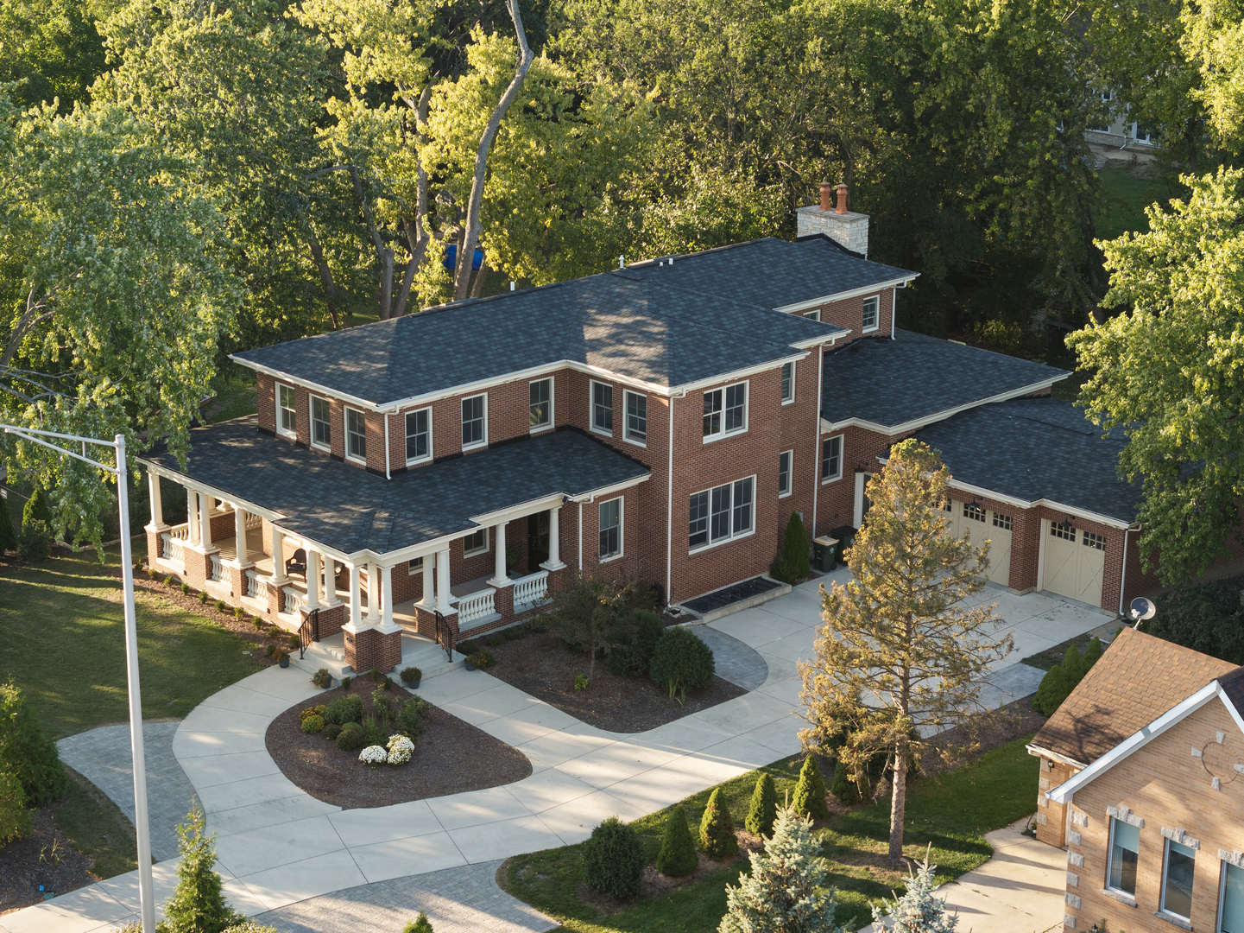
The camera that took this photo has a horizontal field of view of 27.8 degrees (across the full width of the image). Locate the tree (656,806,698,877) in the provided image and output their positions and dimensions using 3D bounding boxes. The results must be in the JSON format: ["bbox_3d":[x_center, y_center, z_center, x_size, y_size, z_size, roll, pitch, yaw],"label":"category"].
[{"bbox_3d":[1.278,8.523,57.673,0.960,1.670,0.960,0,18,0],"label":"tree"}]

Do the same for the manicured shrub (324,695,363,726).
[{"bbox_3d":[-7.512,6.555,67.856,1.040,0.820,0.950,0,17,0],"label":"manicured shrub"}]

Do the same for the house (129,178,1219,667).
[{"bbox_3d":[2.861,-1.182,75.938,28.100,9.250,22.700,-16,24,-41],"label":"house"}]

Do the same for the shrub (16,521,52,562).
[{"bbox_3d":[-17.878,2.311,76.635,1.030,1.150,1.030,0,18,0],"label":"shrub"}]

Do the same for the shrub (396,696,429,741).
[{"bbox_3d":[-5.388,6.428,64.635,0.850,1.050,0.850,0,18,0],"label":"shrub"}]

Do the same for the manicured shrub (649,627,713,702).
[{"bbox_3d":[1.653,5.191,68.228,1.740,1.650,1.740,0,18,0],"label":"manicured shrub"}]

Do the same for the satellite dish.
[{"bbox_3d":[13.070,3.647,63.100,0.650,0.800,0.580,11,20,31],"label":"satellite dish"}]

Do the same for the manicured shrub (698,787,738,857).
[{"bbox_3d":[2.244,8.234,58.495,0.940,1.740,0.940,0,18,0],"label":"manicured shrub"}]

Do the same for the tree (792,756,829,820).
[{"bbox_3d":[4.717,7.969,62.929,0.920,1.570,0.920,0,17,0],"label":"tree"}]

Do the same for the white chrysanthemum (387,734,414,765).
[{"bbox_3d":[-5.575,7.072,63.345,0.740,0.600,0.760,0,18,0],"label":"white chrysanthemum"}]

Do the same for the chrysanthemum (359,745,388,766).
[{"bbox_3d":[-6.507,7.493,65.752,0.730,0.430,0.730,0,17,0],"label":"chrysanthemum"}]

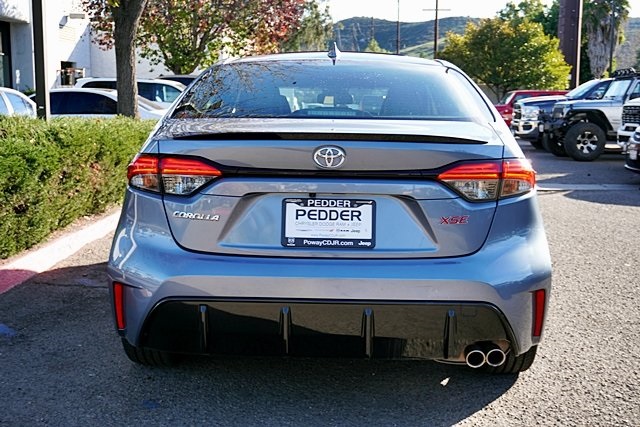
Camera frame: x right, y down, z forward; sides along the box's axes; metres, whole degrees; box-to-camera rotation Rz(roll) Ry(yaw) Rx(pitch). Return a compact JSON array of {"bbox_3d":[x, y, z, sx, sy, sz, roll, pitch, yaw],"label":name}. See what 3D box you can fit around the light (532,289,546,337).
[{"bbox_3d":[0.806,0.366,2.940,0.045,0.178,0.050,-2,7,-18],"label":"light"}]

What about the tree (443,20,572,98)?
[{"bbox_3d":[7.791,-5.693,34.101,5.100,4.800,5.000,0,7,0],"label":"tree"}]

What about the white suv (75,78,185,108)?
[{"bbox_3d":[-3.061,-2.049,17.314,4.700,1.750,1.900,4,8,25],"label":"white suv"}]

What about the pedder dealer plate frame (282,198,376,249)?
[{"bbox_3d":[0.029,0.033,2.655,0.312,0.164,0.022,1,7,2],"label":"pedder dealer plate frame"}]

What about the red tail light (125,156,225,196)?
[{"bbox_3d":[-0.522,-0.135,2.850,0.385,0.142,0.190,3,7,17],"label":"red tail light"}]

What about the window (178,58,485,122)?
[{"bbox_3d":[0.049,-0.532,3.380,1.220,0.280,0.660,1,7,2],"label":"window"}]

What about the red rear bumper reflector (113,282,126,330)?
[{"bbox_3d":[-0.719,0.334,2.875,0.042,0.170,0.027,1,9,23],"label":"red rear bumper reflector"}]

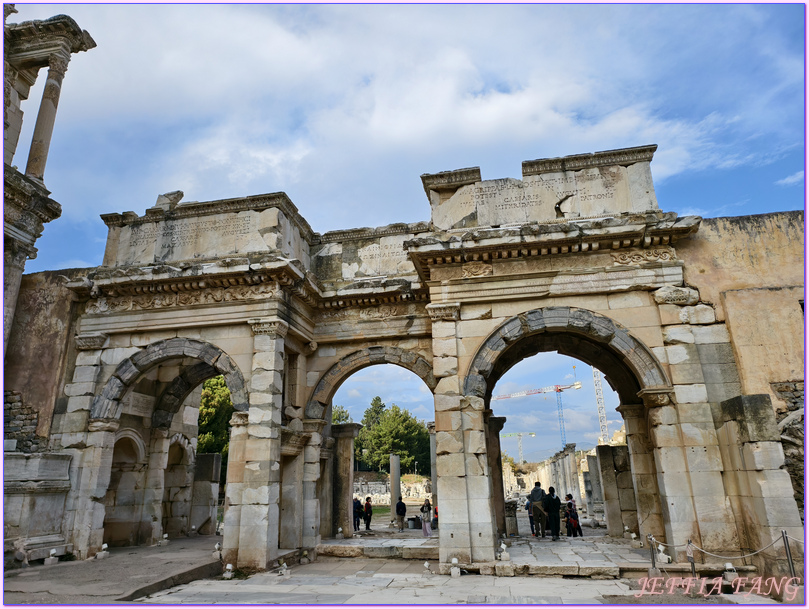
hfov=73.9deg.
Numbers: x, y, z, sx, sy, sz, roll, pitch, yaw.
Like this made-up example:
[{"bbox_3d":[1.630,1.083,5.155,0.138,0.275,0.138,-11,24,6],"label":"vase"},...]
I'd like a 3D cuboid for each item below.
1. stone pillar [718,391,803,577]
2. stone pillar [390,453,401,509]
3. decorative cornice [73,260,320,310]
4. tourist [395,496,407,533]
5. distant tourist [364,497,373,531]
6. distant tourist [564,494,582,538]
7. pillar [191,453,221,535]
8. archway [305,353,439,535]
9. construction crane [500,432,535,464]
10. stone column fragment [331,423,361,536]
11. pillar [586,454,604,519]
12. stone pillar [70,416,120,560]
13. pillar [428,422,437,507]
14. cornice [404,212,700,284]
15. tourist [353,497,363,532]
[{"bbox_3d":[8.440,4.177,12.694,0.780,3.850,1.400,-5,-18,10],"label":"stone pillar"},{"bbox_3d":[-0.498,10.301,30.251,0.570,3.700,0.570,-5,-18,10],"label":"stone pillar"},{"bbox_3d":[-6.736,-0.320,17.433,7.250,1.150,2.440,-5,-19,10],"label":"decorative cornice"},{"bbox_3d":[-0.182,10.620,27.200,0.520,1.700,0.330,-4,-17,6],"label":"tourist"},{"bbox_3d":[-1.926,11.041,28.419,0.400,1.650,0.500,-1,-19,0],"label":"distant tourist"},{"bbox_3d":[5.901,7.399,18.848,0.550,1.410,0.420,0,-17,-8],"label":"distant tourist"},{"bbox_3d":[-7.859,7.485,21.375,0.845,3.000,0.550,-5,-17,9],"label":"pillar"},{"bbox_3d":[-0.862,4.829,18.951,5.200,6.657,0.900,-5,-17,9],"label":"archway"},{"bbox_3d":[63.163,98.394,342.782,42.000,34.000,4.000,-12,-21,30],"label":"construction crane"},{"bbox_3d":[-2.179,6.620,20.382,0.920,4.050,0.900,-5,-18,10],"label":"stone column fragment"},{"bbox_3d":[11.988,11.409,33.932,0.800,3.650,0.750,-5,-18,10],"label":"pillar"},{"bbox_3d":[-8.802,5.215,15.456,0.700,3.720,0.750,-5,-19,10],"label":"stone pillar"},{"bbox_3d":[1.800,9.375,30.054,0.750,5.493,0.750,-5,-17,9],"label":"pillar"},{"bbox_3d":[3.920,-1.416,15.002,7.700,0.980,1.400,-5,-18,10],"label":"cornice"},{"bbox_3d":[-2.592,11.287,28.964,0.550,1.700,0.380,11,-22,-34],"label":"tourist"}]

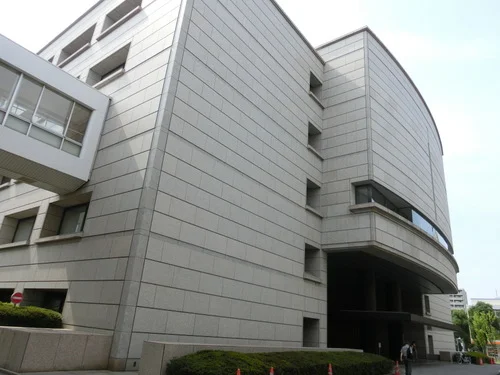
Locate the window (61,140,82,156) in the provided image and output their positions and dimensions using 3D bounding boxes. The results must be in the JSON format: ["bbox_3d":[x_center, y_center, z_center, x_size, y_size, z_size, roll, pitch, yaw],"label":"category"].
[{"bbox_3d":[-7.955,-1.740,16.165,0.070,0.540,0.830,-11,-27,37],"label":"window"}]

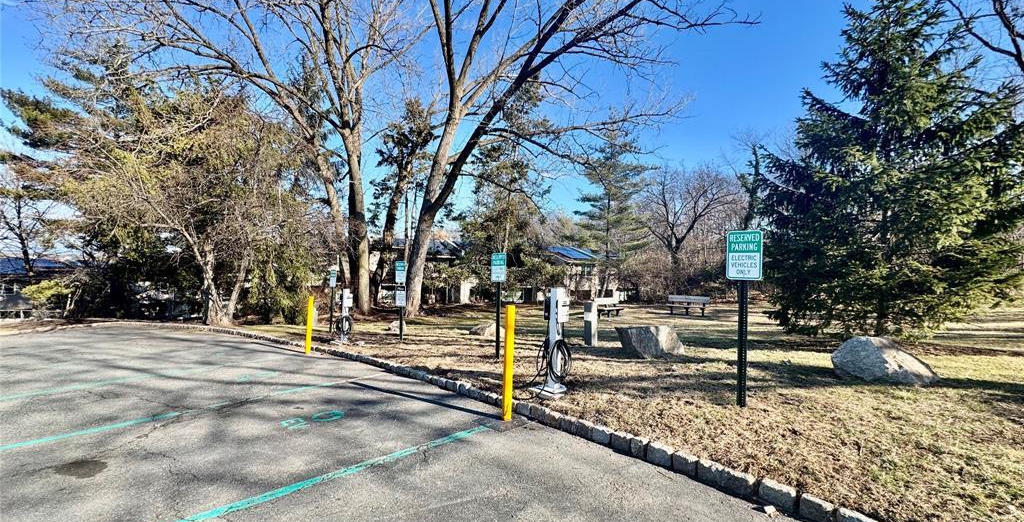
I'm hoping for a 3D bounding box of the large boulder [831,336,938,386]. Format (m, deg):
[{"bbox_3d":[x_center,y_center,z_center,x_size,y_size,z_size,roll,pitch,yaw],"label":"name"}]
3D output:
[{"bbox_3d":[4.456,1.161,4.980,0.920,0.520,0.720,-1,-4,38],"label":"large boulder"}]

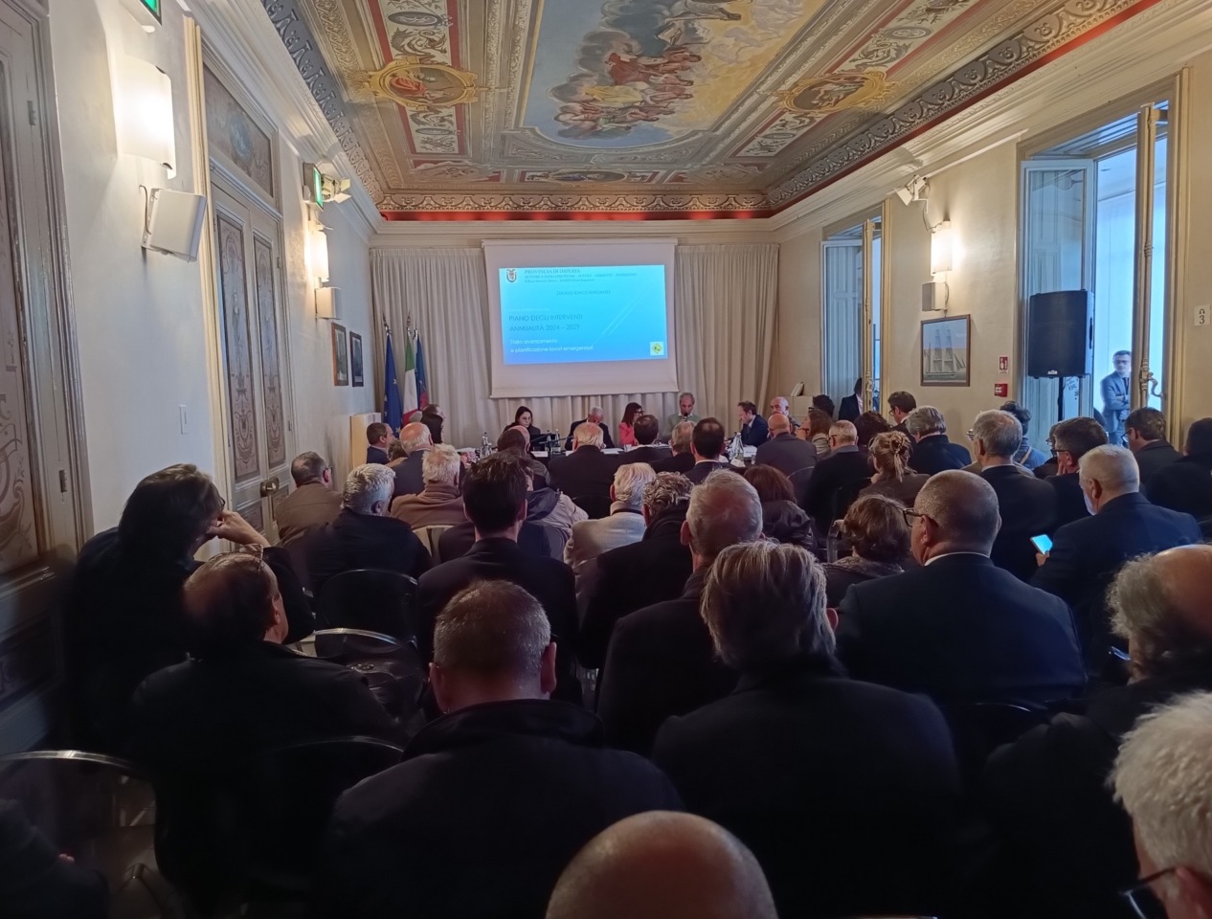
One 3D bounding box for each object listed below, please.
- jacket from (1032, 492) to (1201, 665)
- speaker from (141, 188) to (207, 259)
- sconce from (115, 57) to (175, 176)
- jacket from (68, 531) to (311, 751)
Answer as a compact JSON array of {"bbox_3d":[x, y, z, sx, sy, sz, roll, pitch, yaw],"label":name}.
[{"bbox_3d":[1.688,0.425,2.806,0.470,0.600,0.370,-2,5,-3],"label":"jacket"},{"bbox_3d":[-1.546,-0.851,3.078,0.165,0.220,0.140,11,6,0],"label":"speaker"},{"bbox_3d":[-1.644,-1.249,3.089,0.115,0.350,0.270,-2,5,-8],"label":"sconce"},{"bbox_3d":[-1.072,0.500,2.247,0.540,0.600,0.420,-1,5,9],"label":"jacket"}]

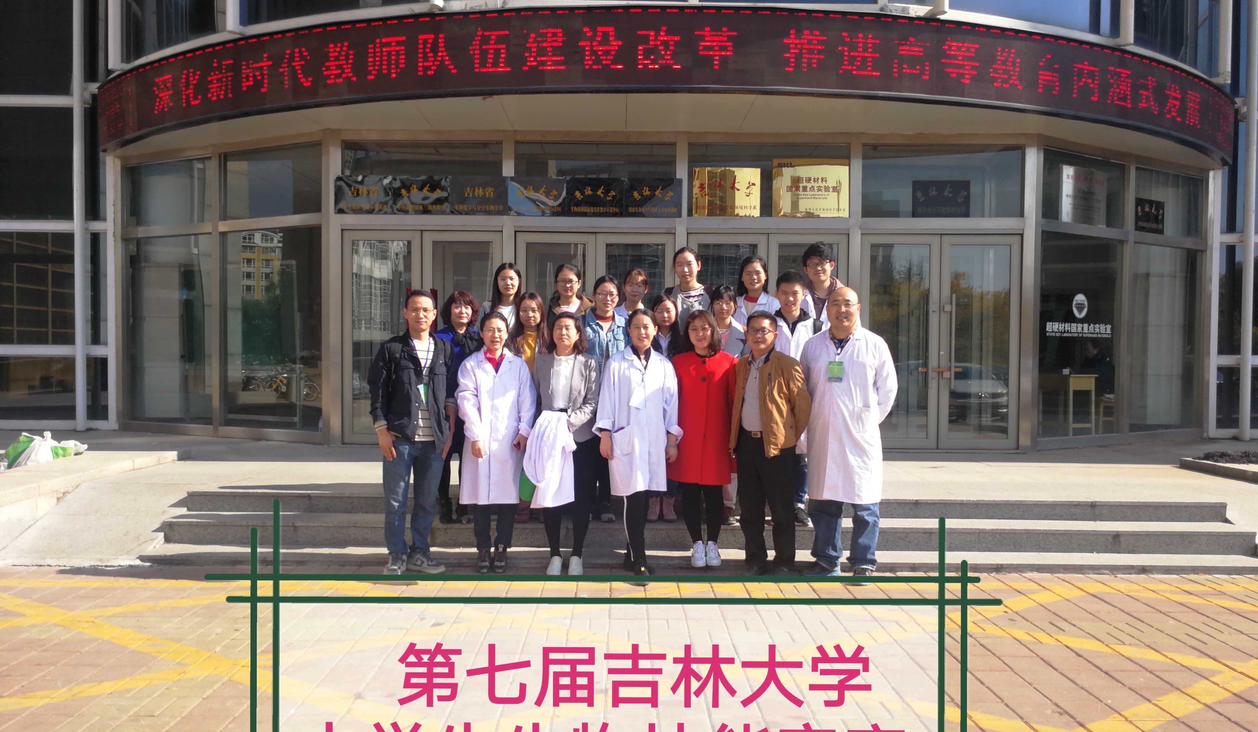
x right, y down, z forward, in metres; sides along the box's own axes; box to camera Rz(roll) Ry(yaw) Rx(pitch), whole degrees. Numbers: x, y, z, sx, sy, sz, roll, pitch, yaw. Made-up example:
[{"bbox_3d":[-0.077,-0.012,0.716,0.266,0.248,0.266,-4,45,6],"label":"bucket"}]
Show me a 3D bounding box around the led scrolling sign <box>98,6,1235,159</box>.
[{"bbox_3d":[0.537,-2.815,10.138,13.441,0.772,3.103,0,1,0],"label":"led scrolling sign"}]

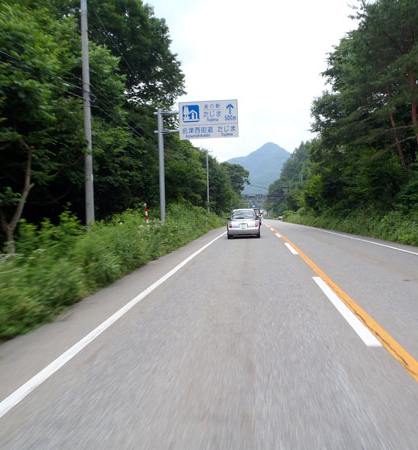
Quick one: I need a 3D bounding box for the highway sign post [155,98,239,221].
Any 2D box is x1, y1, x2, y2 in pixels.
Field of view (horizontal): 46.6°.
[{"bbox_3d":[-0.587,-3.047,25.810,4.440,6.960,0.350,-2,2,7],"label":"highway sign post"}]

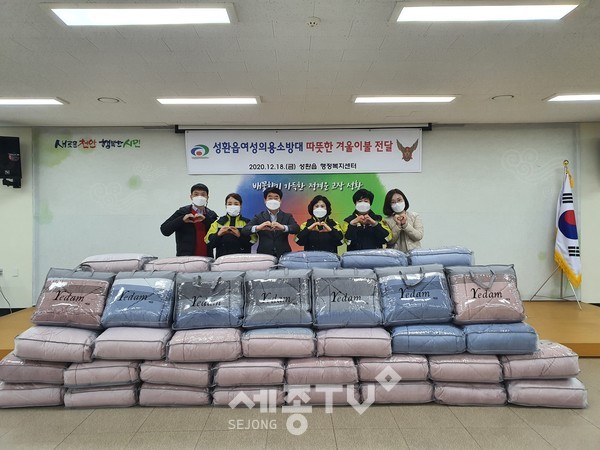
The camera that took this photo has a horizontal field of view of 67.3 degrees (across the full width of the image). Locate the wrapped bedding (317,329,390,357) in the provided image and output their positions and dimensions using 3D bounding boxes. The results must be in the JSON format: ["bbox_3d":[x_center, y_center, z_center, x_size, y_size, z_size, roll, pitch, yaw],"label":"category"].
[{"bbox_3d":[0.441,0.981,3.890,0.603,0.195,0.490,-1,1,-1],"label":"wrapped bedding"}]

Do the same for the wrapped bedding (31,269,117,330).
[{"bbox_3d":[-2.019,0.663,4.053,0.600,0.510,0.190,2,-25,4],"label":"wrapped bedding"}]

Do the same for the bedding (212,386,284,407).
[{"bbox_3d":[-0.399,1.306,3.693,0.550,0.165,0.470,-1,1,-1],"label":"bedding"}]

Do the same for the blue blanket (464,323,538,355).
[{"bbox_3d":[1.591,0.906,3.740,0.570,0.200,0.450,-1,1,0],"label":"blue blanket"}]

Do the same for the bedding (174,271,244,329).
[{"bbox_3d":[-0.736,0.627,3.750,0.560,0.465,0.200,-1,-13,0],"label":"bedding"}]

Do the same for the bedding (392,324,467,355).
[{"bbox_3d":[1.012,0.911,3.734,0.570,0.200,0.450,-1,1,0],"label":"bedding"}]

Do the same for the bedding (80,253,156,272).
[{"bbox_3d":[-1.720,0.389,4.353,0.580,0.180,0.490,-1,1,-3],"label":"bedding"}]

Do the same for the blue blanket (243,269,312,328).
[{"bbox_3d":[-0.186,0.673,3.983,0.580,0.480,0.190,-1,-16,-1],"label":"blue blanket"}]

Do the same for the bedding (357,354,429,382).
[{"bbox_3d":[0.730,1.125,3.732,0.551,0.170,0.470,-1,1,-1],"label":"bedding"}]

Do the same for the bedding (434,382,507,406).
[{"bbox_3d":[1.313,1.288,3.665,0.560,0.185,0.450,-1,1,0],"label":"bedding"}]

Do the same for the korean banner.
[{"bbox_3d":[0.065,-1.121,6.920,3.620,0.665,0.020,-1,1,-1],"label":"korean banner"}]

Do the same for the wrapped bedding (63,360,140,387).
[{"bbox_3d":[-1.539,1.140,3.710,0.575,0.195,0.450,-1,1,0],"label":"wrapped bedding"}]

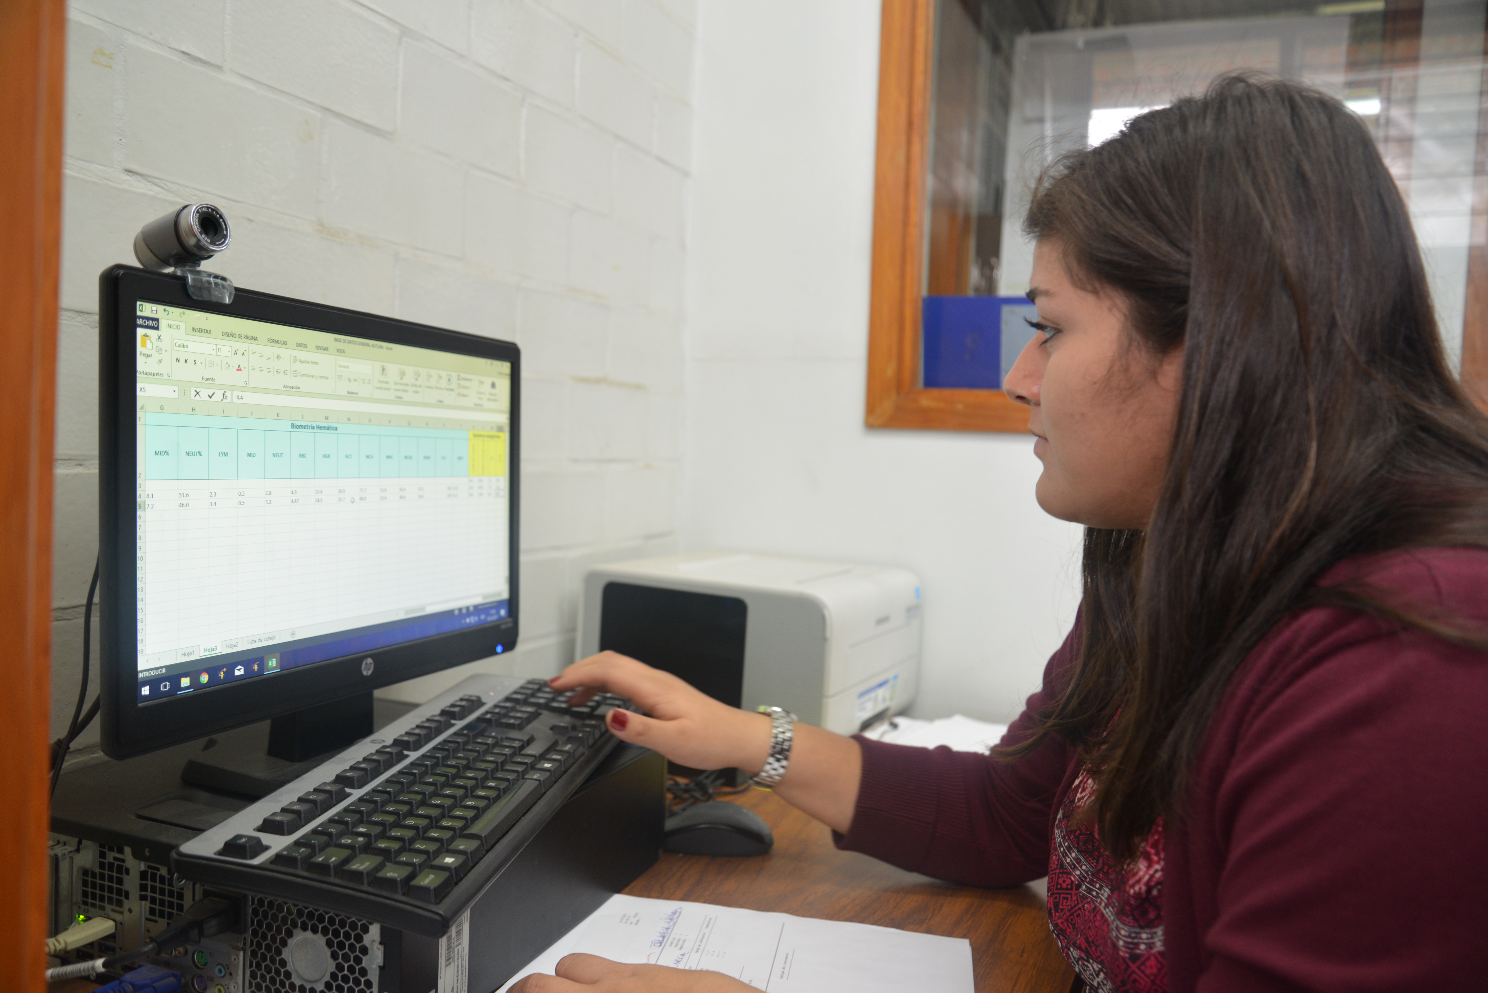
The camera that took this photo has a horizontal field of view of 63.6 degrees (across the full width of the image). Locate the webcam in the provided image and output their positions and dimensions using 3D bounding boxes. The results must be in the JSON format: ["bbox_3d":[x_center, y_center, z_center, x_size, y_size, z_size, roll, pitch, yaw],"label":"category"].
[{"bbox_3d":[-0.383,-0.164,0.808,0.075,0.070,0.040,3,3,26],"label":"webcam"}]

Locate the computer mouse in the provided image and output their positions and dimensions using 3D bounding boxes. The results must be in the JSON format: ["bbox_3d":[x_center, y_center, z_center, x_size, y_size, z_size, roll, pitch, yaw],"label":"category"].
[{"bbox_3d":[-0.027,0.304,1.118,0.113,0.039,0.062,3,2,11],"label":"computer mouse"}]

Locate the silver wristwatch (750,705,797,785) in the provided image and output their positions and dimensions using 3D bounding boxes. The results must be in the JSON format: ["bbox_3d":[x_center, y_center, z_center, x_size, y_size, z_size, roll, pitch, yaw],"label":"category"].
[{"bbox_3d":[0.022,0.202,0.960,0.034,0.060,0.058,18,-11,-9],"label":"silver wristwatch"}]

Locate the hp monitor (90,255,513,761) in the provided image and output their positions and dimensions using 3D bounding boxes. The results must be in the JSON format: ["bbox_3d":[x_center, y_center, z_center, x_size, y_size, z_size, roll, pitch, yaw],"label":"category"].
[{"bbox_3d":[-0.297,0.036,0.952,0.190,0.367,0.478,3,3,20],"label":"hp monitor"}]

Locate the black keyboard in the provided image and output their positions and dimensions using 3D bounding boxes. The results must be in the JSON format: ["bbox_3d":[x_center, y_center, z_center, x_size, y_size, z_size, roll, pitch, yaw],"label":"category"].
[{"bbox_3d":[-0.202,0.193,0.860,0.162,0.029,0.456,9,5,8],"label":"black keyboard"}]

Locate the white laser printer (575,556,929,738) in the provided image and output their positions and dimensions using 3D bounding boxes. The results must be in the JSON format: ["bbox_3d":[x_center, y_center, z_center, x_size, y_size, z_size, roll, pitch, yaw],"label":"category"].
[{"bbox_3d":[0.026,0.196,1.503,0.302,0.228,0.394,3,3,23],"label":"white laser printer"}]

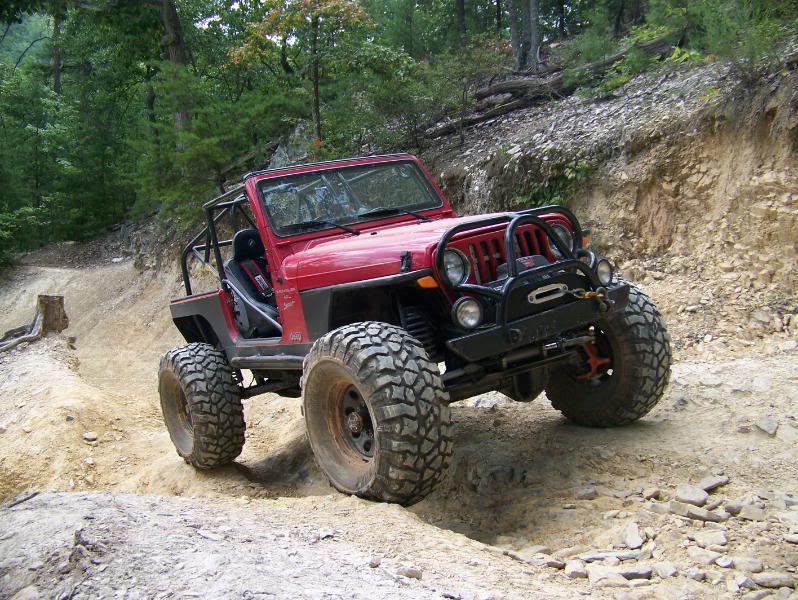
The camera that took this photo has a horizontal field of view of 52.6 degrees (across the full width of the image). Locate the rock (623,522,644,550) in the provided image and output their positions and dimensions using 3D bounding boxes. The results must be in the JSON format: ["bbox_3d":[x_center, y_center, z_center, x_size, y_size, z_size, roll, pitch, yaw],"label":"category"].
[{"bbox_3d":[0.903,0.911,3.110,0.080,0.075,0.085,-1,5,6],"label":"rock"}]

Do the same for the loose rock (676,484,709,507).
[{"bbox_3d":[1.294,0.862,3.560,0.140,0.065,0.110,-1,5,6],"label":"loose rock"}]

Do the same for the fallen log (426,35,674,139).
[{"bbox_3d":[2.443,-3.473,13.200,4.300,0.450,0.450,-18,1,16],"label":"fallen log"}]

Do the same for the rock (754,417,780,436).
[{"bbox_3d":[2.098,0.722,4.610,0.120,0.065,0.100,-1,5,6],"label":"rock"}]

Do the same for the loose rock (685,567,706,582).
[{"bbox_3d":[1.050,0.972,2.860,0.073,0.042,0.060,-1,5,6],"label":"loose rock"}]

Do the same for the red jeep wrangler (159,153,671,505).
[{"bbox_3d":[-0.185,0.046,5.531,2.071,2.010,3.545,-15,4,-35],"label":"red jeep wrangler"}]

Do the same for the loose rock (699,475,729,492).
[{"bbox_3d":[1.488,0.866,3.810,0.140,0.050,0.100,-1,5,6],"label":"loose rock"}]

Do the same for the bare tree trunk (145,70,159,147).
[{"bbox_3d":[-5.210,-4.031,17.000,0.240,1.800,0.240,-2,5,0],"label":"bare tree trunk"}]

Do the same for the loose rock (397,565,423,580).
[{"bbox_3d":[0.038,0.982,2.910,0.090,0.045,0.065,-1,5,6],"label":"loose rock"}]

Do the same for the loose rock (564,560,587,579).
[{"bbox_3d":[0.640,0.978,2.930,0.080,0.048,0.065,-1,5,6],"label":"loose rock"}]

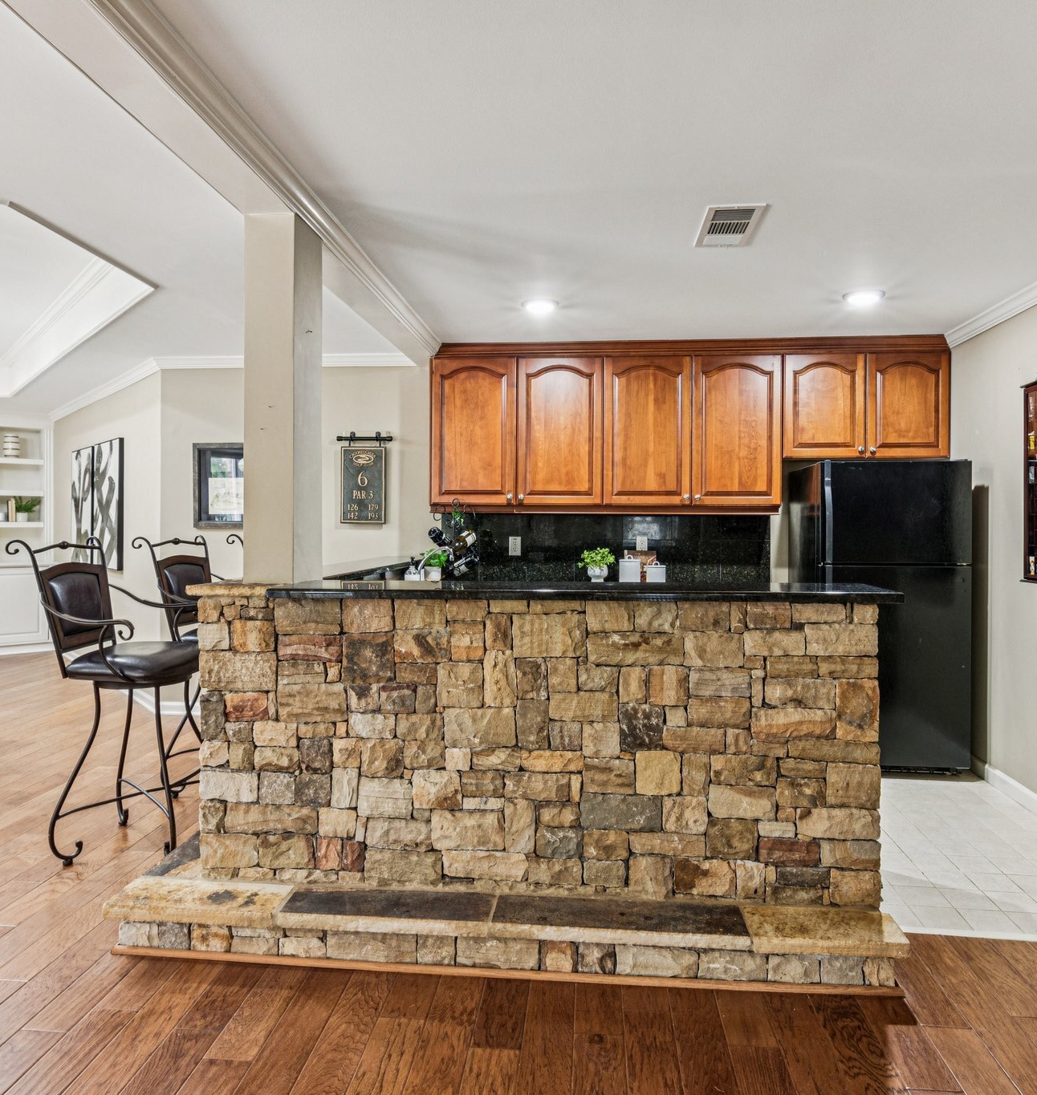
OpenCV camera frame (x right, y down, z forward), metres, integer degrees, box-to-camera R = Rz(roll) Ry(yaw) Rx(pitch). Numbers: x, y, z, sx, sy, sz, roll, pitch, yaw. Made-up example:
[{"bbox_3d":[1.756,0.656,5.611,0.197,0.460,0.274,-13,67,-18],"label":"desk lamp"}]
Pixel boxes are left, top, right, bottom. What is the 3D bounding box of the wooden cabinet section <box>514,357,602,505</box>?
[{"bbox_3d":[0.260,-0.702,4.572,0.519,0.893,0.330,0,1,6],"label":"wooden cabinet section"}]

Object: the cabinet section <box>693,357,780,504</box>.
[{"bbox_3d":[1.296,-0.690,4.460,0.515,0.881,0.330,0,1,6],"label":"cabinet section"}]

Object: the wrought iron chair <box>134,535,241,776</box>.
[{"bbox_3d":[-1.515,0.567,3.700,0.600,1.245,0.560,0,1,8],"label":"wrought iron chair"}]

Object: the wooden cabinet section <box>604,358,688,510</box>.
[{"bbox_3d":[0.781,-0.699,4.516,0.514,0.893,0.330,0,1,6],"label":"wooden cabinet section"}]

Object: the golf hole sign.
[{"bbox_3d":[-1.030,-0.410,4.830,0.300,0.515,0.030,0,1,6],"label":"golf hole sign"}]

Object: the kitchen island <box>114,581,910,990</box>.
[{"bbox_3d":[-0.045,0.676,2.545,2.350,1.115,0.870,0,1,6],"label":"kitchen island"}]

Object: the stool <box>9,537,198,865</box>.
[{"bbox_3d":[-1.590,0.588,2.980,0.600,1.245,0.560,0,1,2],"label":"stool"}]

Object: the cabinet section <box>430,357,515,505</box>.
[{"bbox_3d":[-0.263,-0.711,4.629,0.525,0.904,0.330,0,1,6],"label":"cabinet section"}]

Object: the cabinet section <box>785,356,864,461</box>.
[{"bbox_3d":[1.792,-0.821,4.404,0.463,0.606,0.330,0,1,6],"label":"cabinet section"}]

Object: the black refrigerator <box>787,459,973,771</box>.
[{"bbox_3d":[2.040,0.361,4.230,0.765,1.660,0.760,0,1,6],"label":"black refrigerator"}]

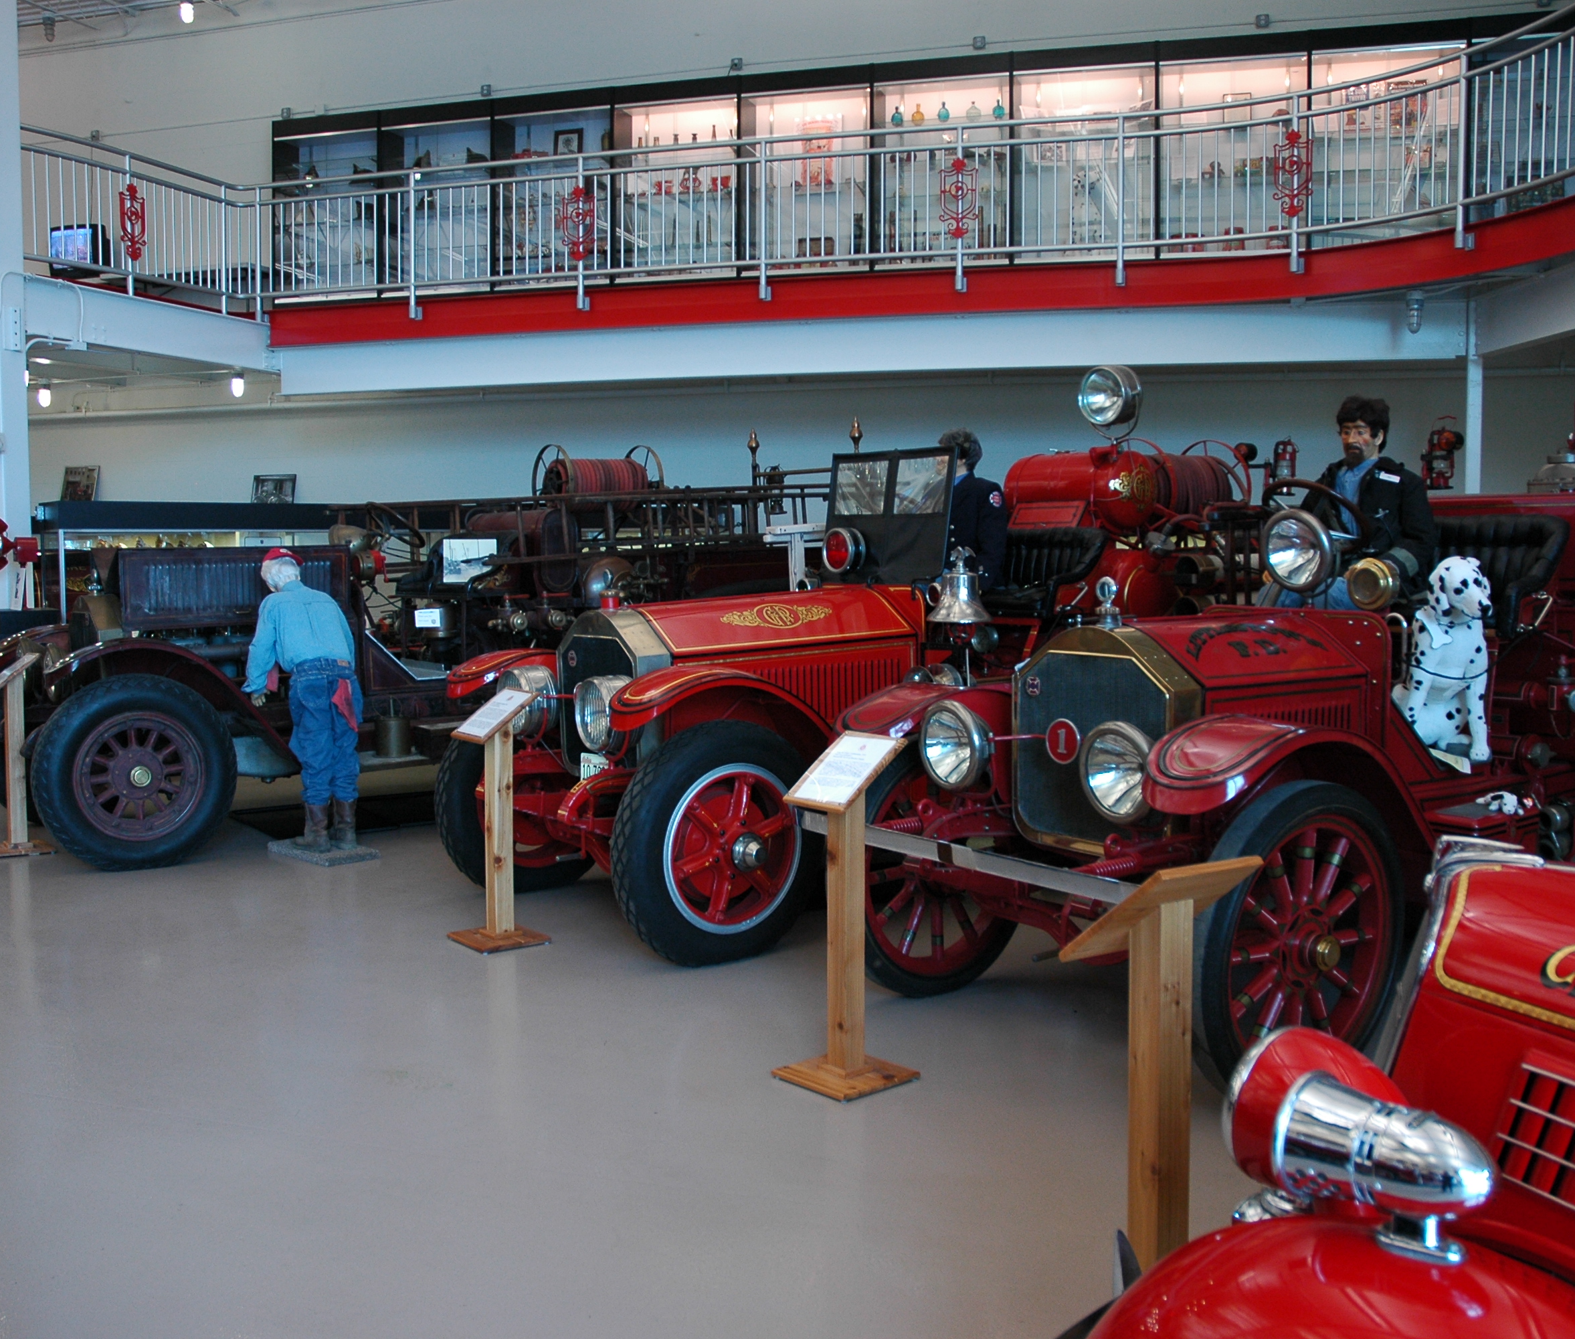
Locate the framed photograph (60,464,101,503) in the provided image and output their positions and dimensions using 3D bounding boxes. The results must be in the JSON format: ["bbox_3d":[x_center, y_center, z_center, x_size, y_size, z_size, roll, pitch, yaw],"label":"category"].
[{"bbox_3d":[-4.964,-1.279,10.582,0.300,0.285,0.030,2,-8,18],"label":"framed photograph"}]

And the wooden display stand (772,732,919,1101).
[{"bbox_3d":[0.186,0.752,4.672,0.324,1.074,0.324,-3,5,-43],"label":"wooden display stand"}]

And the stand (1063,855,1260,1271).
[{"bbox_3d":[0.697,0.885,2.840,0.324,1.074,0.324,-2,5,-33],"label":"stand"}]

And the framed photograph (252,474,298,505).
[{"bbox_3d":[-3.739,-1.284,10.983,0.350,0.265,0.030,2,-8,18],"label":"framed photograph"}]

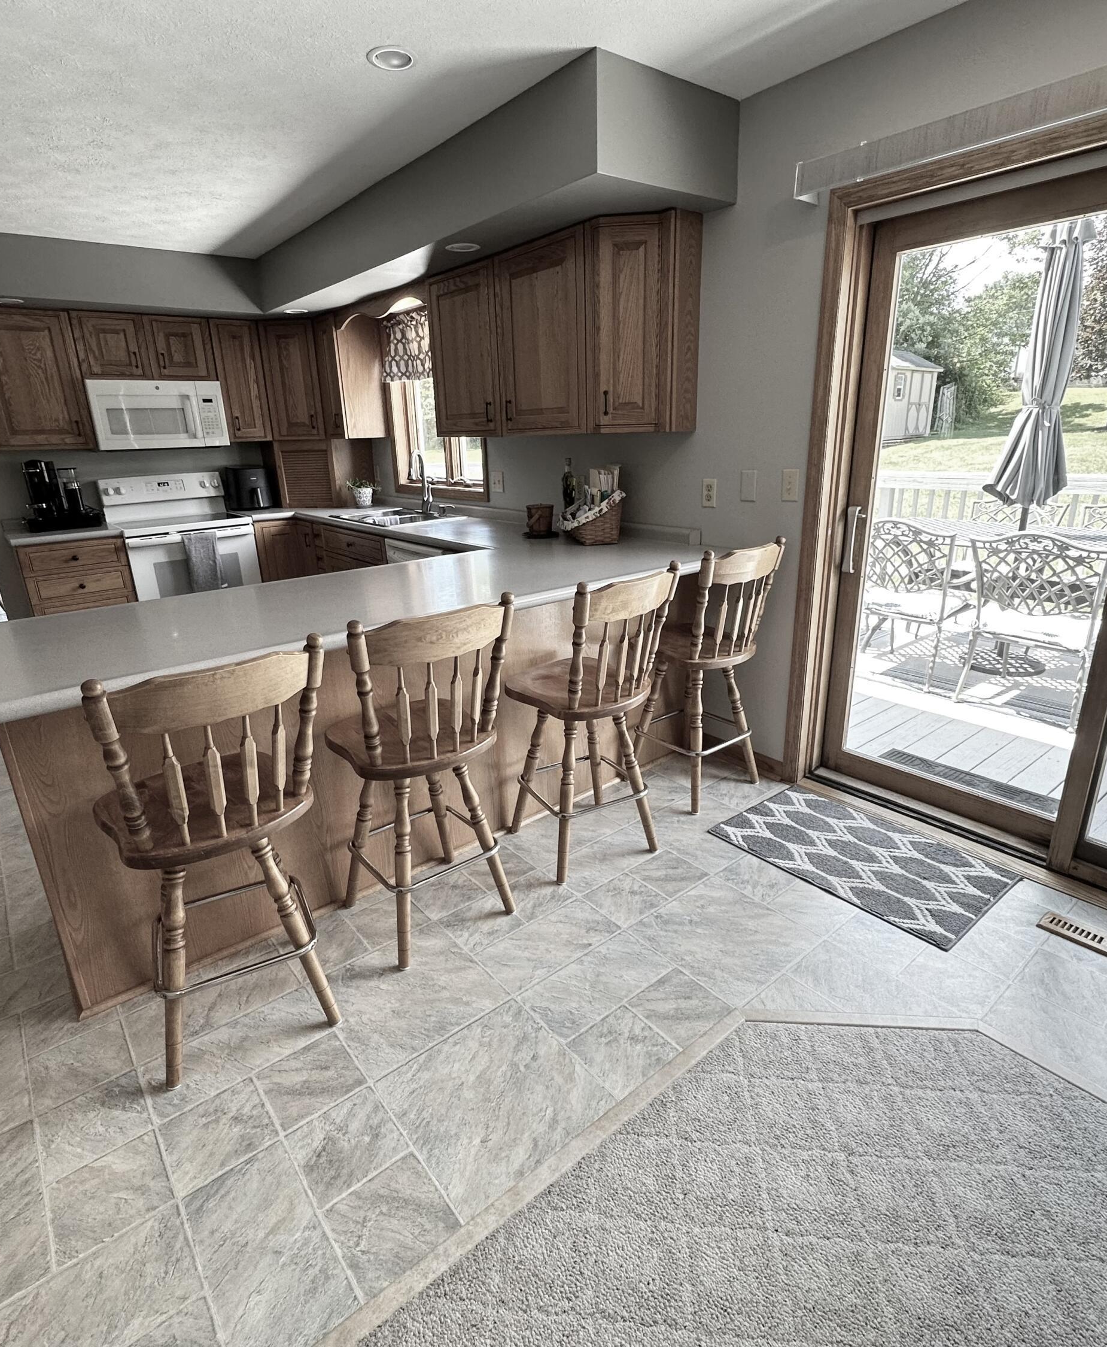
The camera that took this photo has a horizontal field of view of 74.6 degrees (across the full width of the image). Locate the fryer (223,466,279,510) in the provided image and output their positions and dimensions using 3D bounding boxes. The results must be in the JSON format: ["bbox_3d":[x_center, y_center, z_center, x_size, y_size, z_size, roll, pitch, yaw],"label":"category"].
[{"bbox_3d":[-2.184,-1.318,5.186,0.240,0.285,0.300,-16,24,-35],"label":"fryer"}]

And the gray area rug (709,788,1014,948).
[{"bbox_3d":[1.025,0.608,2.464,0.505,0.012,0.830,-16,24,-35],"label":"gray area rug"}]

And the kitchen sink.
[{"bbox_3d":[-0.980,-0.898,4.555,0.540,0.190,0.860,-16,23,-36],"label":"kitchen sink"}]

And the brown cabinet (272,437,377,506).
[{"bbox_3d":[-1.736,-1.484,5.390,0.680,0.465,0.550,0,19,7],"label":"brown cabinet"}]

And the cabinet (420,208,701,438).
[{"bbox_3d":[-0.038,-1.474,3.258,0.340,0.760,1.480,-16,24,-35],"label":"cabinet"}]

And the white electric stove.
[{"bbox_3d":[-2.491,-0.716,4.916,0.760,1.180,0.670,-16,24,-35],"label":"white electric stove"}]

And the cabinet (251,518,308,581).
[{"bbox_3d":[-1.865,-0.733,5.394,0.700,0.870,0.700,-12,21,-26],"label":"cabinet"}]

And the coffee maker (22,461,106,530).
[{"bbox_3d":[-3.058,-1.100,4.471,0.390,0.415,0.320,-16,23,-36],"label":"coffee maker"}]

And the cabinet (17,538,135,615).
[{"bbox_3d":[-2.996,-0.423,4.600,0.540,0.870,0.620,-16,24,-35],"label":"cabinet"}]

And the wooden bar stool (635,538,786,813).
[{"bbox_3d":[0.556,-0.021,2.794,0.440,1.020,0.470,-15,22,-32],"label":"wooden bar stool"}]

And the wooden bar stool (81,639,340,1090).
[{"bbox_3d":[-0.795,0.397,1.737,0.460,1.020,0.460,-16,24,-35],"label":"wooden bar stool"}]

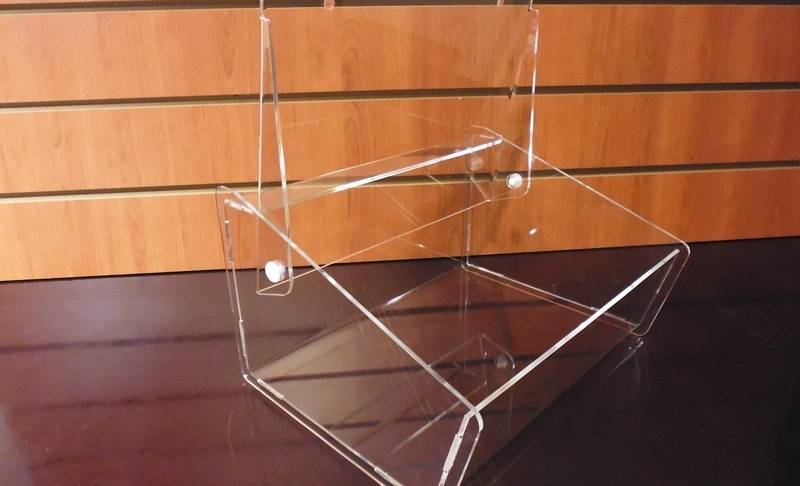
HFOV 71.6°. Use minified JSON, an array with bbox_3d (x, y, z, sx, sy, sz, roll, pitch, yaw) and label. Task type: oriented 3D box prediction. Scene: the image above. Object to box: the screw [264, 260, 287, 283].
[{"bbox_3d":[-0.085,0.019,0.380,0.015,0.015,0.006,19,29,41],"label":"screw"}]

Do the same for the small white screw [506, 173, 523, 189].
[{"bbox_3d":[0.120,-0.065,0.584,0.015,0.015,0.006,19,29,41],"label":"small white screw"}]

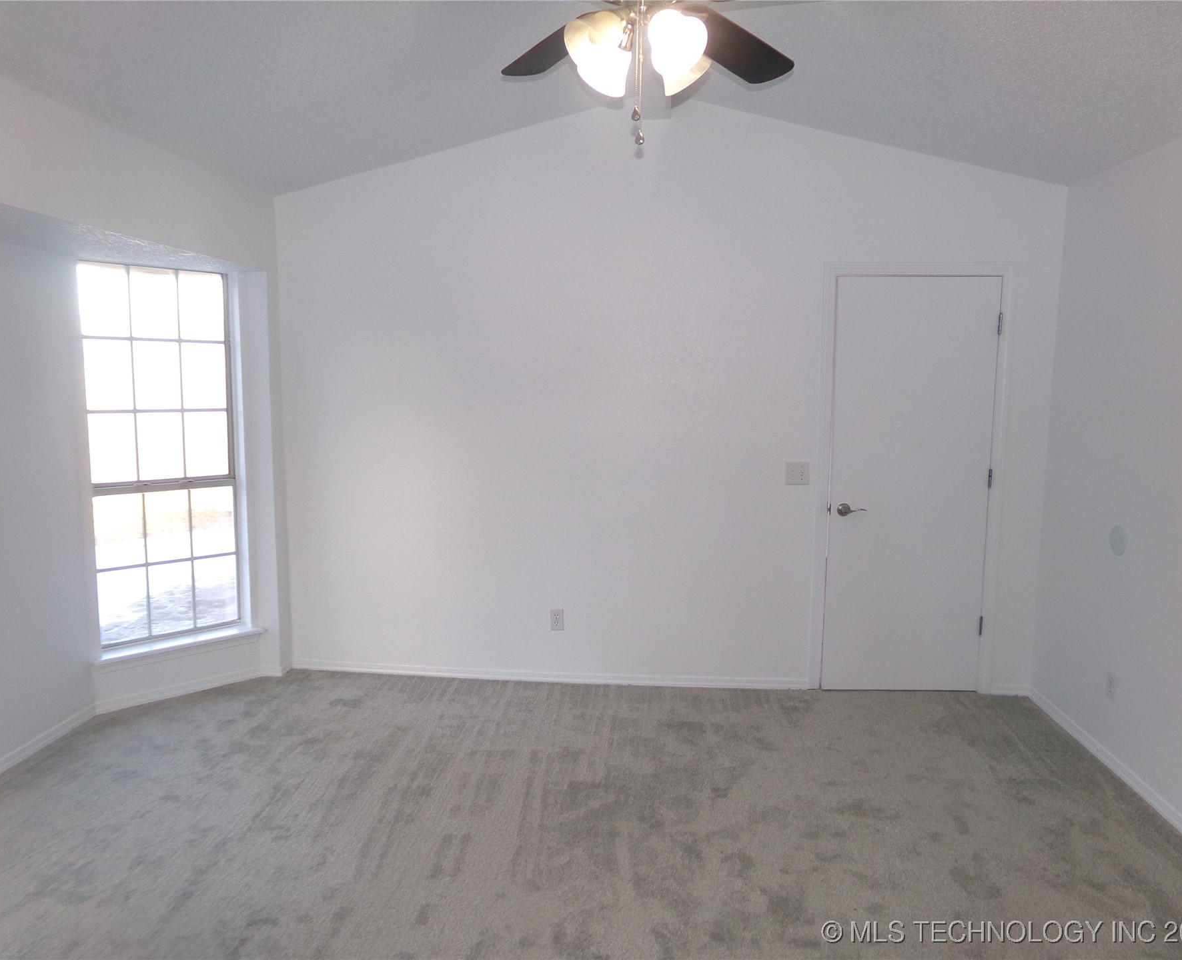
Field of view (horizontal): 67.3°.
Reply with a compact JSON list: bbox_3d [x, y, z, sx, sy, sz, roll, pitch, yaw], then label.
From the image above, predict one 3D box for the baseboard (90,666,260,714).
[{"bbox_3d":[-2.012,1.031,4.369,0.767,0.057,0.015,-6,10,-42],"label":"baseboard"}]

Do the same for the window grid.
[{"bbox_3d":[-2.066,-0.118,4.304,0.676,1.777,0.060,-6,10,-42],"label":"window grid"}]

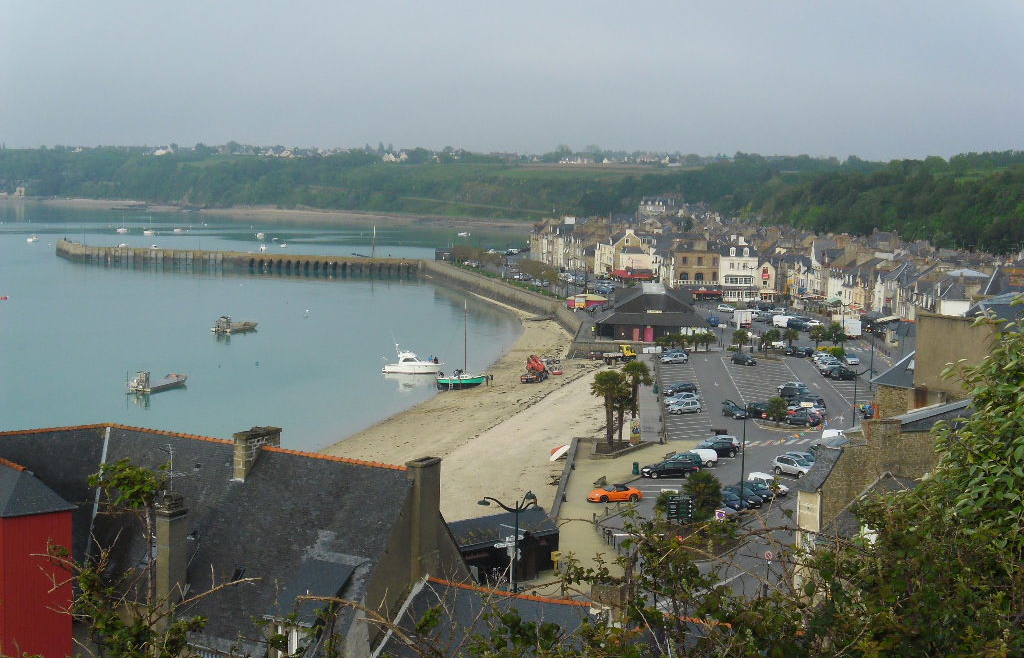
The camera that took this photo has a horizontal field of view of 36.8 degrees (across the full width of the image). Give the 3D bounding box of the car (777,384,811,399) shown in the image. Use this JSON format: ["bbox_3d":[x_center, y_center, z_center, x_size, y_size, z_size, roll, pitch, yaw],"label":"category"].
[{"bbox_3d":[33.384,7.074,178.740,4.050,1.600,1.740,5,6,33],"label":"car"}]

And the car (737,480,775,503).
[{"bbox_3d":[19.570,13.110,124.220,1.700,1.460,3.900,-2,6,-27],"label":"car"}]

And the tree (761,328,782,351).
[{"bbox_3d":[38.810,1.890,231.000,3.200,4.060,3.200,1,5,4],"label":"tree"}]

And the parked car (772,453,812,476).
[{"bbox_3d":[23.867,11.540,129.125,1.760,1.670,4.200,-4,7,-43],"label":"parked car"}]

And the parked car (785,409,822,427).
[{"bbox_3d":[30.980,9.460,164.300,3.850,1.450,1.680,5,7,39],"label":"parked car"}]

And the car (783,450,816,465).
[{"bbox_3d":[24.770,11.429,131.523,1.720,1.480,4.200,-4,7,-43],"label":"car"}]

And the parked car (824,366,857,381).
[{"bbox_3d":[42.332,5.642,196.865,3.850,1.450,1.660,-1,6,-23],"label":"parked car"}]

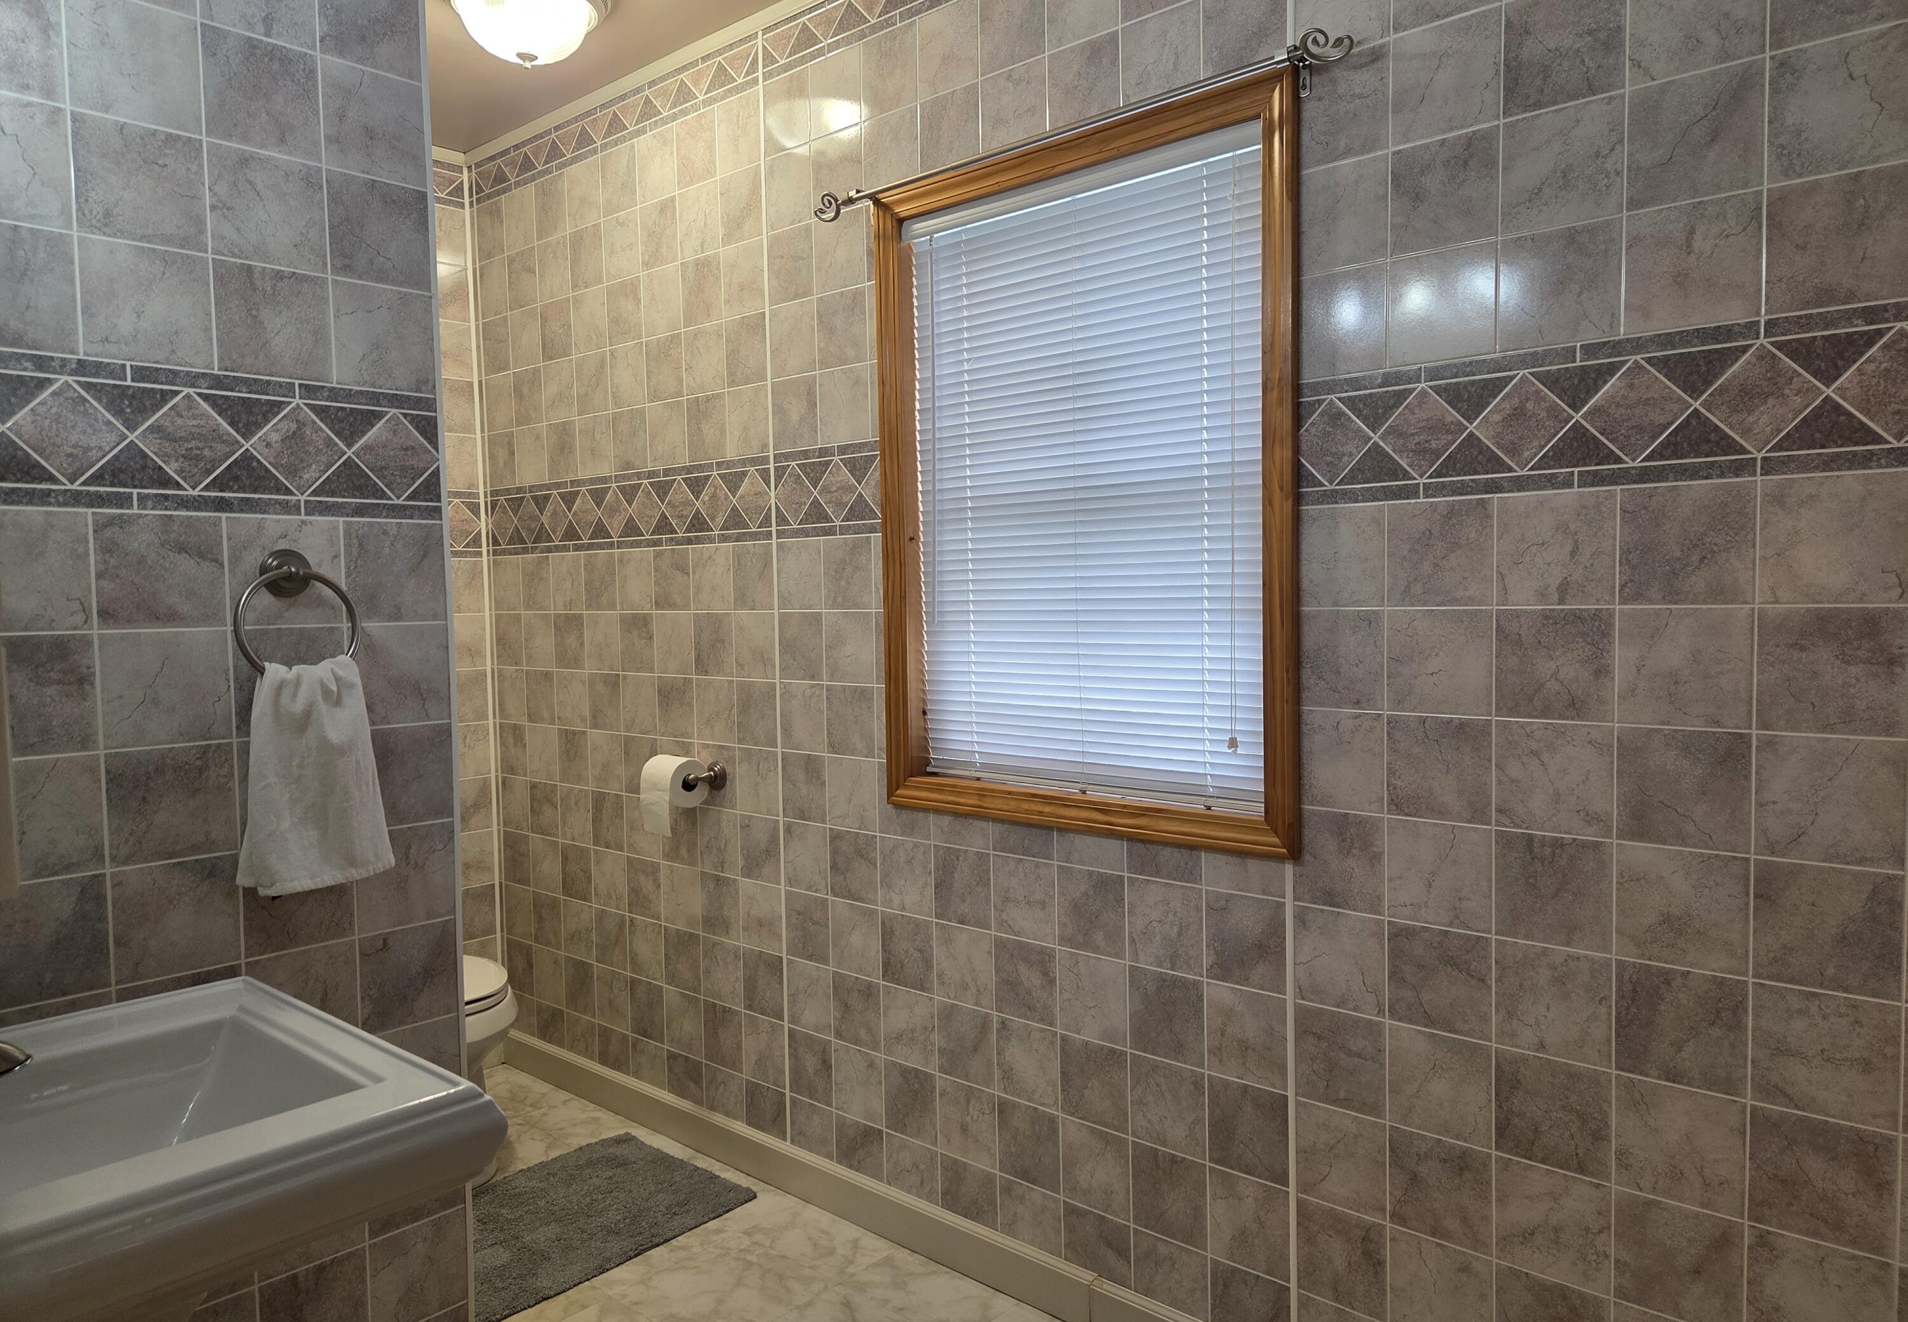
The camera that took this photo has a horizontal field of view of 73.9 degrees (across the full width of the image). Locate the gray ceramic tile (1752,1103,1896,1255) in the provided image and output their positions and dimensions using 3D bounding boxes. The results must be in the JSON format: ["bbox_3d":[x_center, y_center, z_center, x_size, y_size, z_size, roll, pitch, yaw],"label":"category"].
[{"bbox_3d":[1.037,0.620,1.514,0.150,0.150,0.010,2,4,42],"label":"gray ceramic tile"}]

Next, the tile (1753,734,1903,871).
[{"bbox_3d":[1.034,0.164,1.496,0.150,0.150,0.010,2,4,42],"label":"tile"}]

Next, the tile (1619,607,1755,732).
[{"bbox_3d":[0.918,0.008,1.590,0.150,0.150,0.010,2,4,42],"label":"tile"}]

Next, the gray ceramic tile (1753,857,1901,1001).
[{"bbox_3d":[1.034,0.316,1.501,0.150,0.151,0.010,2,4,42],"label":"gray ceramic tile"}]

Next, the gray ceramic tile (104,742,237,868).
[{"bbox_3d":[-1.030,0.188,1.673,0.010,0.150,0.152,2,4,42],"label":"gray ceramic tile"}]

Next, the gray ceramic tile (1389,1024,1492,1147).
[{"bbox_3d":[0.700,0.610,1.824,0.152,0.153,0.010,2,4,42],"label":"gray ceramic tile"}]

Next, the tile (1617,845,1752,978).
[{"bbox_3d":[0.919,0.312,1.601,0.150,0.150,0.010,2,4,42],"label":"tile"}]

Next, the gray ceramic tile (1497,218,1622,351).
[{"bbox_3d":[0.794,-0.491,1.661,0.150,0.150,0.010,2,4,42],"label":"gray ceramic tile"}]

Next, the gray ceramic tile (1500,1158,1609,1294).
[{"bbox_3d":[0.815,0.766,1.730,0.152,0.153,0.010,2,4,42],"label":"gray ceramic tile"}]

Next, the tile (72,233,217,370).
[{"bbox_3d":[-1.042,-0.458,1.637,0.010,0.150,0.150,1,4,43],"label":"tile"}]

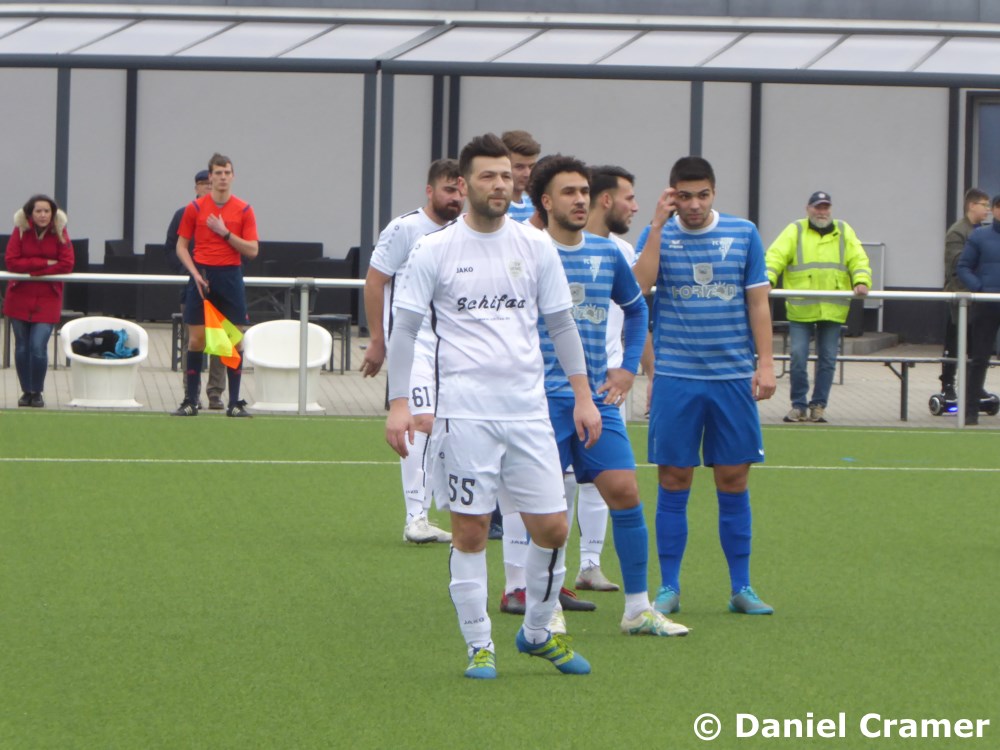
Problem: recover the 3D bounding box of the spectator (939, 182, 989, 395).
[{"bbox_3d":[3.606,-0.622,77.486,0.360,1.639,0.450,2,1,42],"label":"spectator"}]

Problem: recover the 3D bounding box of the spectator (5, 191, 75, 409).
[{"bbox_3d":[-3.392,-0.550,73.826,0.500,1.543,0.420,1,1,-8],"label":"spectator"}]

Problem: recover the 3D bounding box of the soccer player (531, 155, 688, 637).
[{"bbox_3d":[0.395,0.067,37.174,0.540,1.762,0.420,1,1,-30],"label":"soccer player"}]

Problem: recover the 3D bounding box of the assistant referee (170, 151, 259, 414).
[{"bbox_3d":[-2.038,-0.650,71.814,0.600,1.874,0.400,1,1,-3],"label":"assistant referee"}]

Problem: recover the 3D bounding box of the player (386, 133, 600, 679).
[{"bbox_3d":[-0.022,0.095,33.708,0.640,1.808,0.460,1,1,-18],"label":"player"}]

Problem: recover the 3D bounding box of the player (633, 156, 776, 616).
[{"bbox_3d":[0.802,0.033,39.303,0.550,1.773,0.400,1,1,-8],"label":"player"}]

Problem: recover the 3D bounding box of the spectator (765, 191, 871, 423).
[{"bbox_3d":[2.360,-0.511,74.517,0.760,1.699,0.450,1,1,-8],"label":"spectator"}]

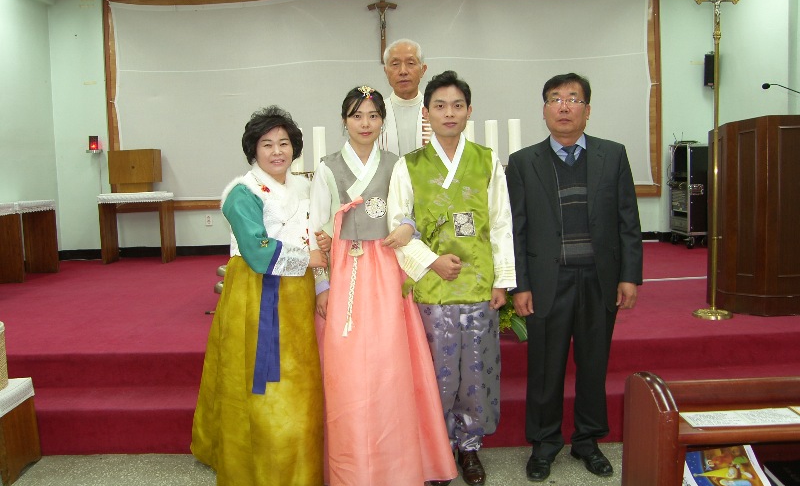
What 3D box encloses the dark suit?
[{"bbox_3d":[0.726,0.246,2.717,0.560,1.388,0.320,-1,6,6],"label":"dark suit"}]

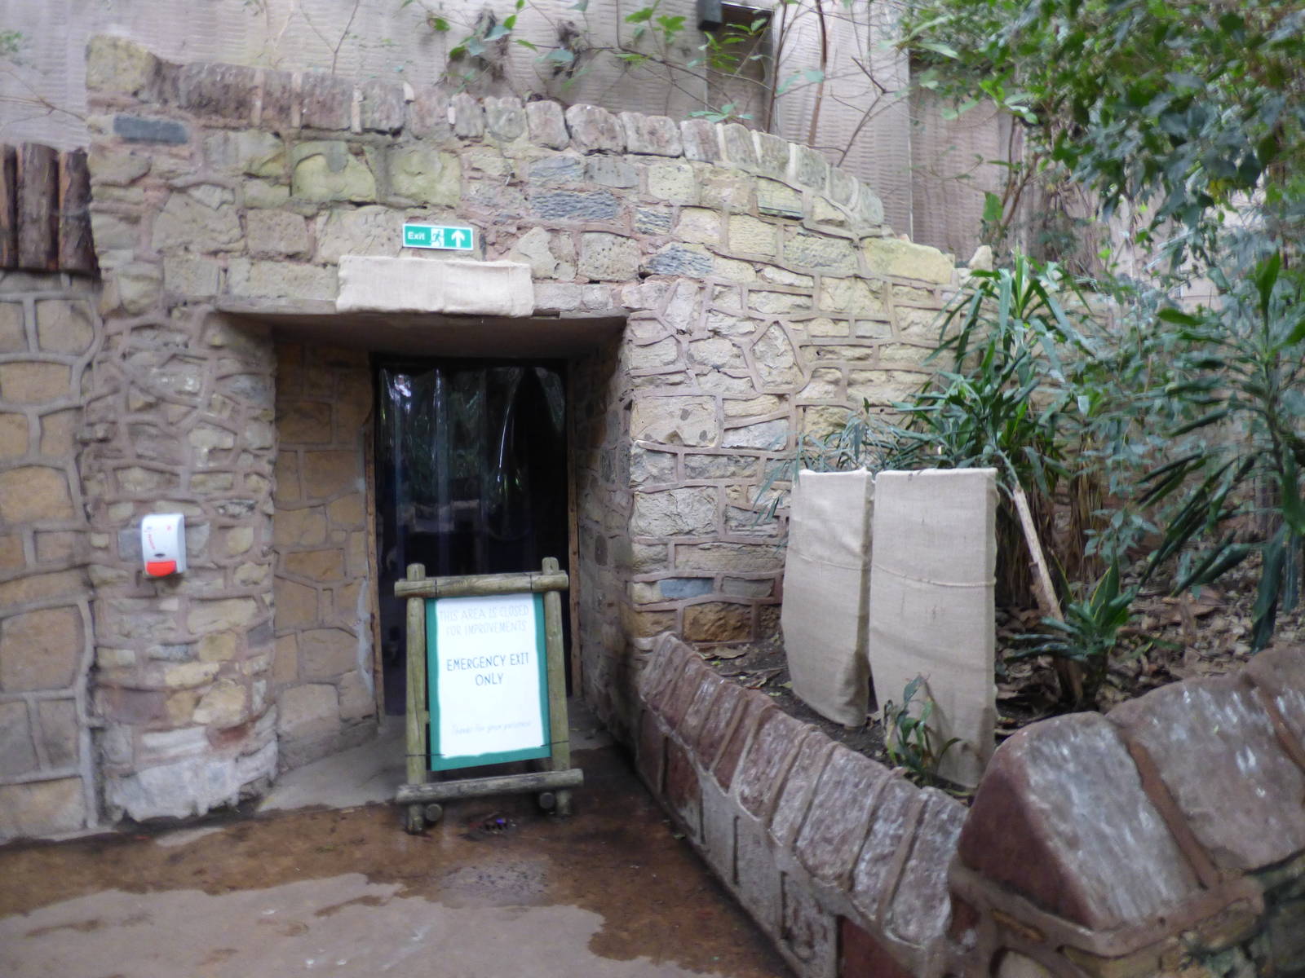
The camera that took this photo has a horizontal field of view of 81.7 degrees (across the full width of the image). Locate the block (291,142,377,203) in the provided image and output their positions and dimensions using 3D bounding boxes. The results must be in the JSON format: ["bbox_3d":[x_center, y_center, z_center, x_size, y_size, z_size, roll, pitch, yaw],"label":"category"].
[{"bbox_3d":[-1.385,-1.361,3.312,0.338,0.236,0.140,-1,1,-14],"label":"block"}]

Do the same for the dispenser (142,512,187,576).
[{"bbox_3d":[-1.959,0.224,3.027,0.120,0.240,0.115,-1,1,-16],"label":"dispenser"}]

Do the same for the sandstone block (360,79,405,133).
[{"bbox_3d":[-1.204,-1.667,3.399,0.181,0.220,0.250,-1,1,-14],"label":"sandstone block"}]

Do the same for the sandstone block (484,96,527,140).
[{"bbox_3d":[-0.671,-1.643,3.429,0.181,0.194,0.200,-1,2,-10],"label":"sandstone block"}]

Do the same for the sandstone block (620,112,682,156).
[{"bbox_3d":[-0.026,-1.629,3.546,0.280,0.187,0.200,-1,2,-10],"label":"sandstone block"}]

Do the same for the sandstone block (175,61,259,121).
[{"bbox_3d":[-1.833,-1.650,3.242,0.305,0.234,0.250,-1,1,-14],"label":"sandstone block"}]

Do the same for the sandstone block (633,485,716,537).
[{"bbox_3d":[0.091,0.110,3.681,0.422,0.236,0.140,-1,1,-12],"label":"sandstone block"}]

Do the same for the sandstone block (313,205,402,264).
[{"bbox_3d":[-1.295,-1.105,3.361,0.349,0.241,0.200,-1,1,-14],"label":"sandstone block"}]

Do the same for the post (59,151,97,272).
[{"bbox_3d":[-2.151,-1.035,2.820,0.115,0.460,0.115,-1,2,-17],"label":"post"}]

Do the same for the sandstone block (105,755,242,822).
[{"bbox_3d":[-1.964,1.218,3.154,0.496,0.223,0.160,-1,1,-12],"label":"sandstone block"}]

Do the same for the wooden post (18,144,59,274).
[{"bbox_3d":[-2.306,-1.058,2.830,0.120,0.470,0.120,-2,1,-18],"label":"wooden post"}]

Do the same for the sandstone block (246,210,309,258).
[{"bbox_3d":[-1.598,-1.079,3.263,0.245,0.198,0.160,-1,2,-10],"label":"sandstone block"}]

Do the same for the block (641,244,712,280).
[{"bbox_3d":[0.108,-1.093,3.680,0.349,0.147,0.130,-1,1,-15],"label":"block"}]

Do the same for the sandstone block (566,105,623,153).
[{"bbox_3d":[-0.297,-1.675,3.627,0.269,0.221,0.250,-1,1,-14],"label":"sandstone block"}]

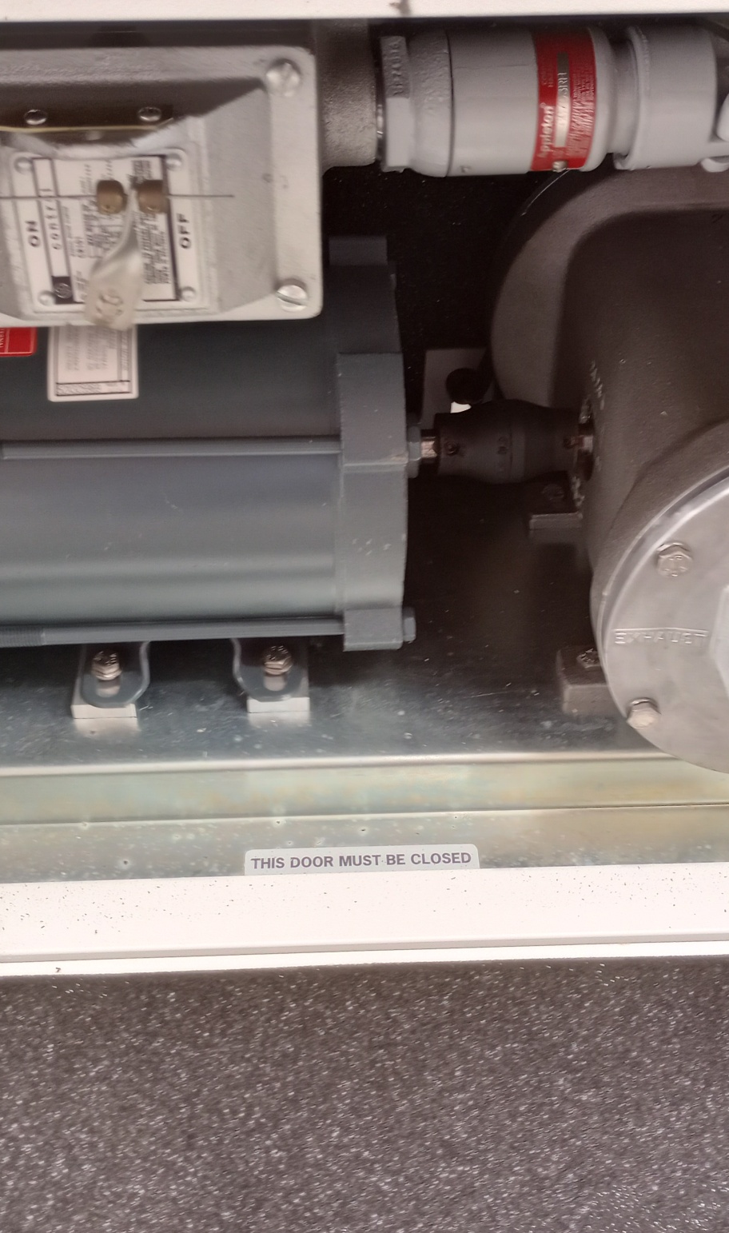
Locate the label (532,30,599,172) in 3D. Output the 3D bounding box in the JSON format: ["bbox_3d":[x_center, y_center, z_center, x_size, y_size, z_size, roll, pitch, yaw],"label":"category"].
[{"bbox_3d":[0.065,-0.168,0.438,0.021,0.044,0.019,-1,28,-1],"label":"label"}]

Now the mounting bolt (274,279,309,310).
[{"bbox_3d":[-0.024,-0.105,0.434,0.011,0.011,0.004,-1,43,-1],"label":"mounting bolt"}]

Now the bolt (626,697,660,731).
[{"bbox_3d":[0.103,0.036,0.491,0.012,0.012,0.005,-1,43,-1],"label":"bolt"}]

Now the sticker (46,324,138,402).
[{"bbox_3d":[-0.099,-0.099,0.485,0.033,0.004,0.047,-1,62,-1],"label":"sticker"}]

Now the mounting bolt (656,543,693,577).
[{"bbox_3d":[0.103,-0.019,0.440,0.012,0.012,0.005,-1,43,-1],"label":"mounting bolt"}]

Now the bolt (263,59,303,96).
[{"bbox_3d":[-0.024,-0.157,0.387,0.011,0.011,0.004,-1,43,-1],"label":"bolt"}]

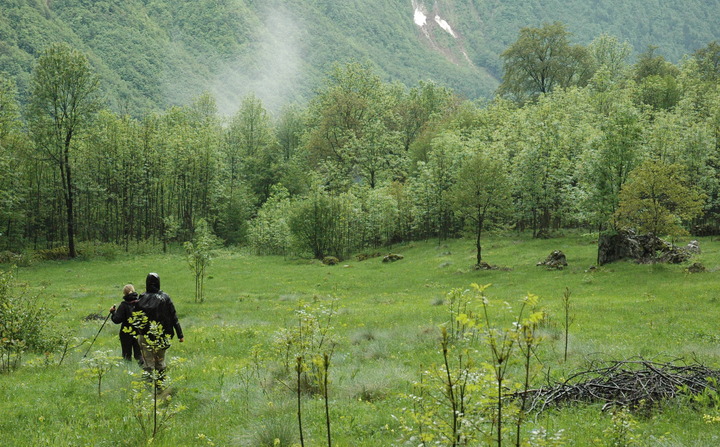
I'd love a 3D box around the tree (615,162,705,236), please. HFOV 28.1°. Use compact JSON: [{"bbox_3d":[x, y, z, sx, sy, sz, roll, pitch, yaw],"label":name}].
[{"bbox_3d":[16.650,-1.060,80.000,5.000,4.890,4.670,0,0,0],"label":"tree"}]

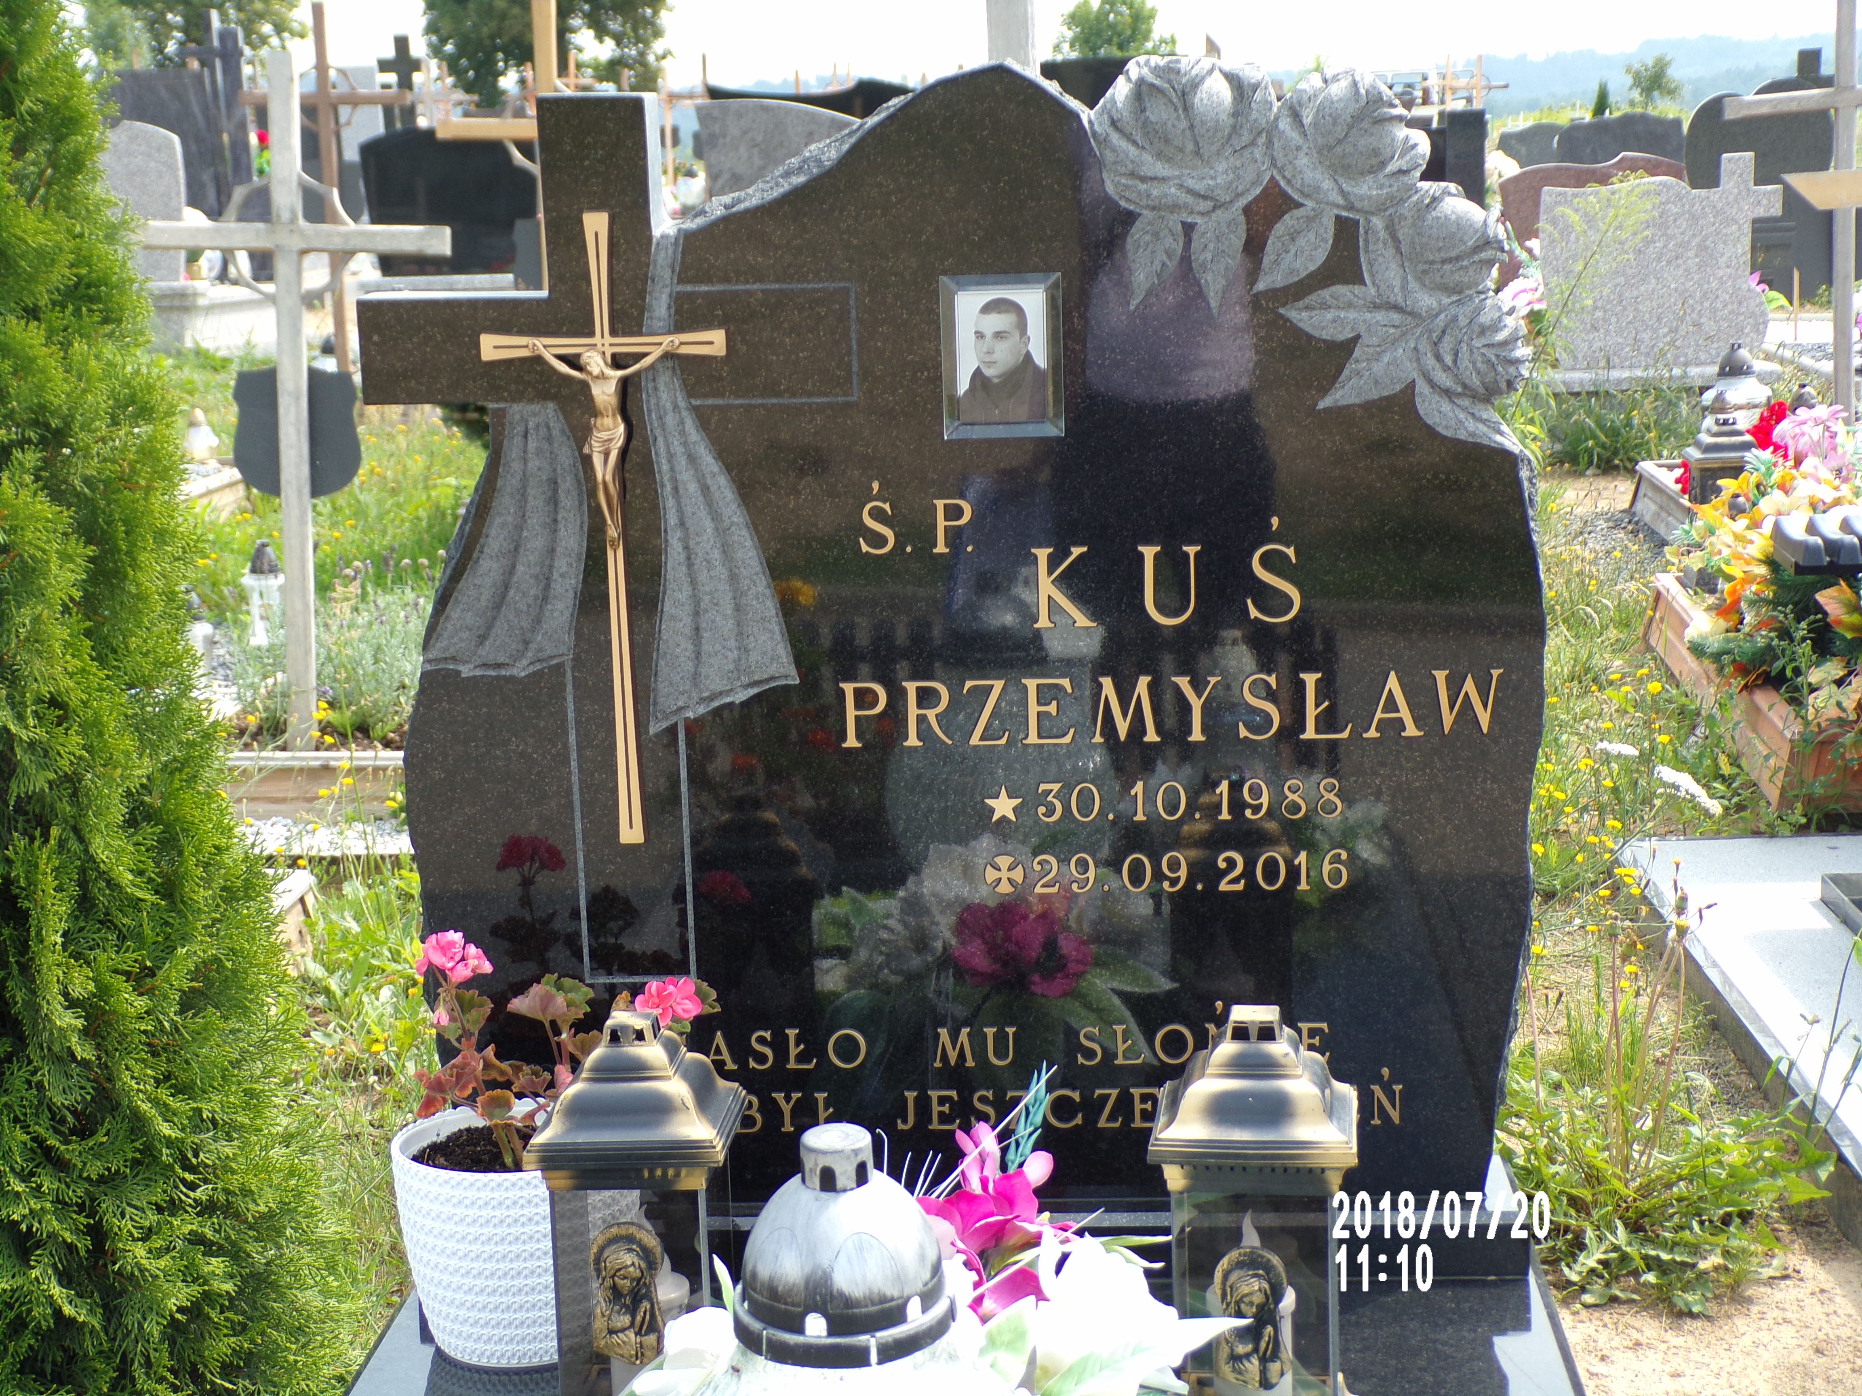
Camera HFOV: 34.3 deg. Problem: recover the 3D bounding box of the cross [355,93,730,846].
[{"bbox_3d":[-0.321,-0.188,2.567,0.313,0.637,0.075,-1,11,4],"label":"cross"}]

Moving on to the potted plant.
[{"bbox_3d":[-0.315,0.363,2.521,0.281,0.354,0.235,-1,11,4],"label":"potted plant"}]

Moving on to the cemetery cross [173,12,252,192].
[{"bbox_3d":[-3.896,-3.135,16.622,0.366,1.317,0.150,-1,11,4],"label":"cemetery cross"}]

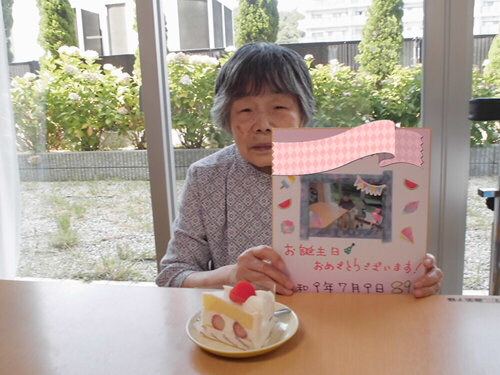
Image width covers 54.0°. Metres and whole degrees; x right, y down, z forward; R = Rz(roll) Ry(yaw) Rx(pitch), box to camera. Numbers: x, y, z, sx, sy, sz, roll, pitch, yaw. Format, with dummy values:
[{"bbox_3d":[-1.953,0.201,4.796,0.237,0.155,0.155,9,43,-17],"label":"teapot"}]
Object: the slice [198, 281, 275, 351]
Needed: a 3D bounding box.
[{"bbox_3d":[-0.020,0.159,0.635,0.100,0.070,0.063,2,12,23],"label":"slice"}]

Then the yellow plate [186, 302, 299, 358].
[{"bbox_3d":[-0.010,0.190,0.638,0.144,0.022,0.144,-2,11,0],"label":"yellow plate"}]

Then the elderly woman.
[{"bbox_3d":[0.081,0.288,0.915,0.470,1.110,0.550,-1,11,7],"label":"elderly woman"}]

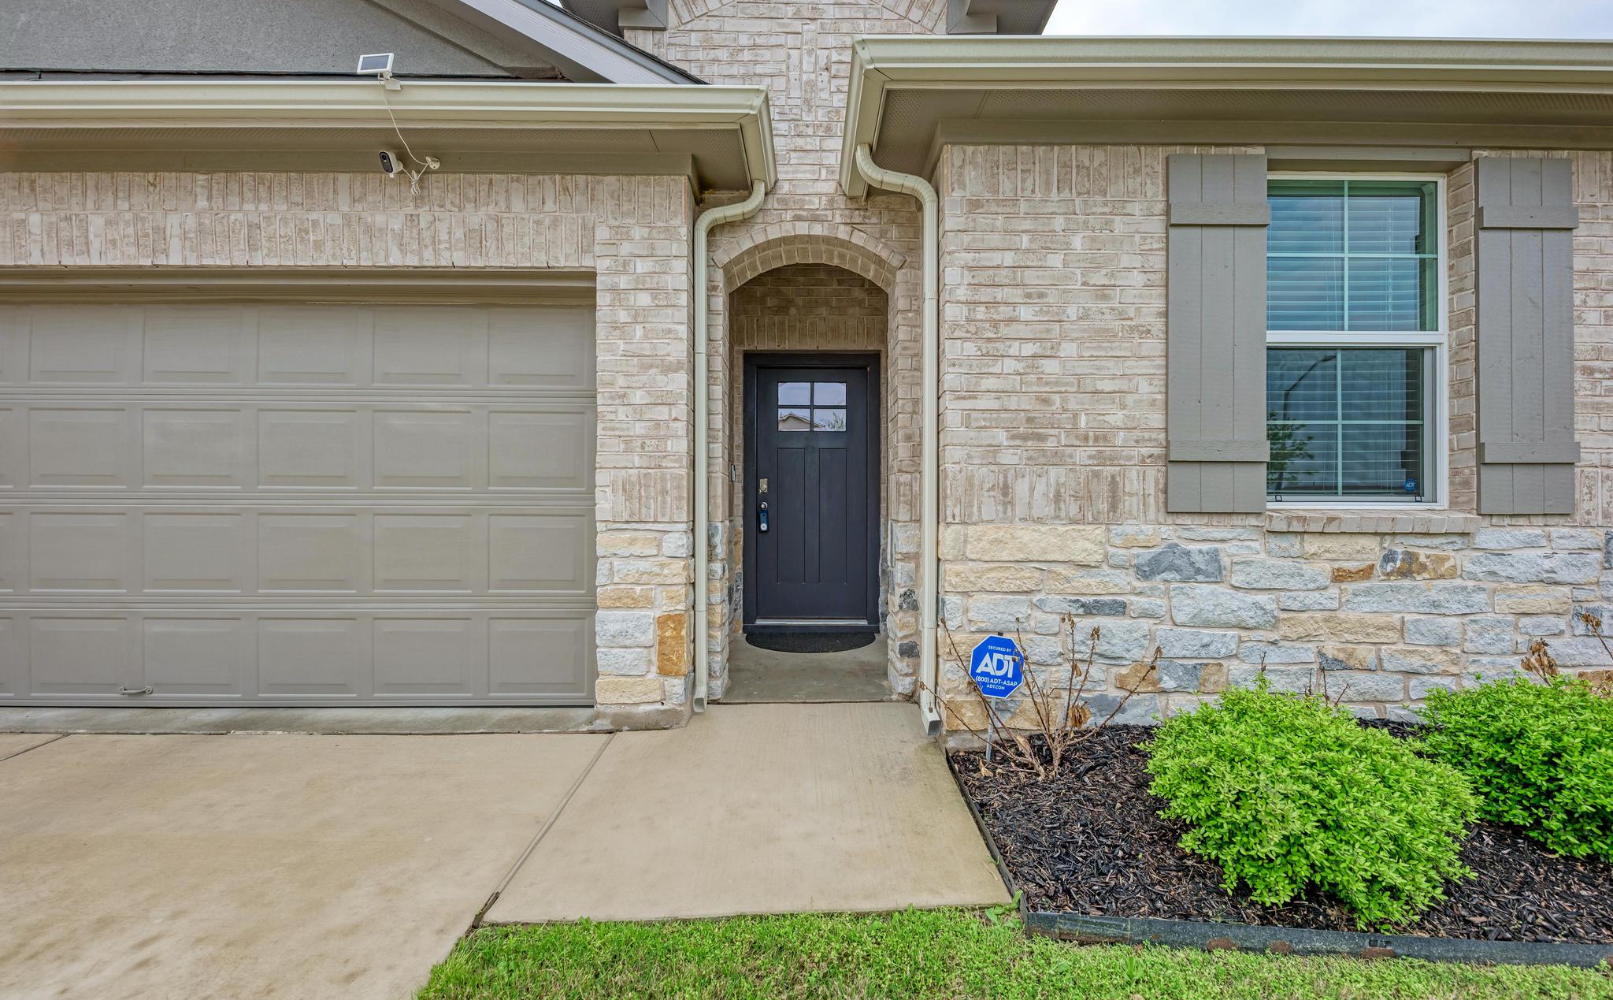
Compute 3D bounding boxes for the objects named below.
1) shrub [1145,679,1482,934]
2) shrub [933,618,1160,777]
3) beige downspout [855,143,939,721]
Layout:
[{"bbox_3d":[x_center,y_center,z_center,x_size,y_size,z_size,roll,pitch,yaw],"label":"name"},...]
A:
[{"bbox_3d":[1.450,0.830,1.880,0.770,0.520,0.760,0,0,0],"label":"shrub"},{"bbox_3d":[0.905,0.750,2.390,0.880,0.610,0.660,0,0,0],"label":"shrub"},{"bbox_3d":[0.418,-0.288,2.860,0.375,2.690,0.160,0,0,0],"label":"beige downspout"}]

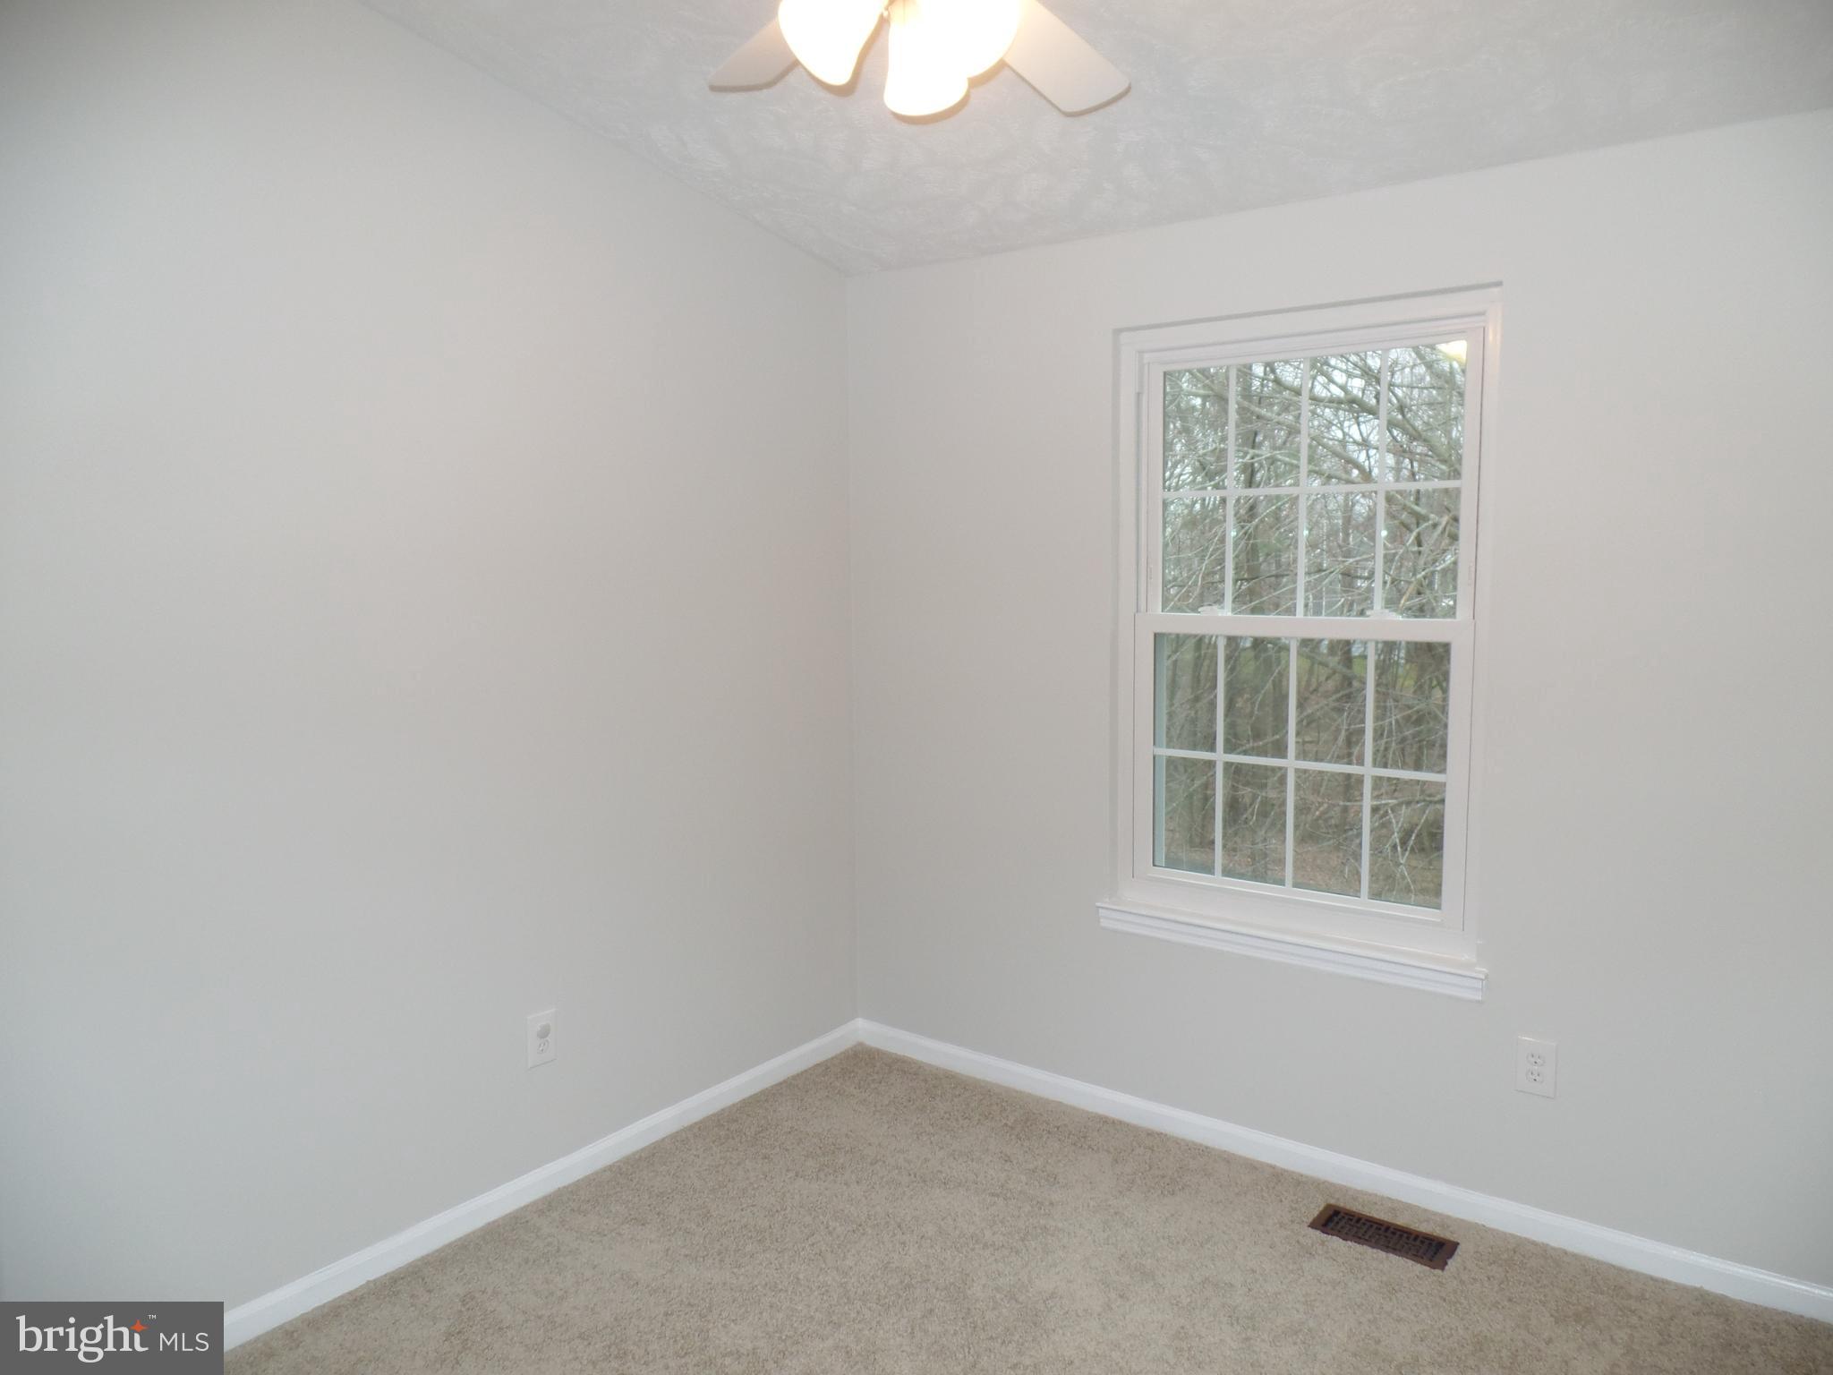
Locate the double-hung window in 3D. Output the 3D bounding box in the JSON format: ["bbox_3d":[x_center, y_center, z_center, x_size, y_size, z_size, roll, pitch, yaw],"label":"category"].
[{"bbox_3d":[0.891,-0.107,2.947,0.930,1.564,0.110,4,7,36],"label":"double-hung window"}]

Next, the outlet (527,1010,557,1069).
[{"bbox_3d":[-0.873,0.824,2.850,0.009,0.120,0.076,4,7,36],"label":"outlet"}]

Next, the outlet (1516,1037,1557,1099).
[{"bbox_3d":[1.357,0.833,2.665,0.076,0.120,0.008,4,7,36],"label":"outlet"}]

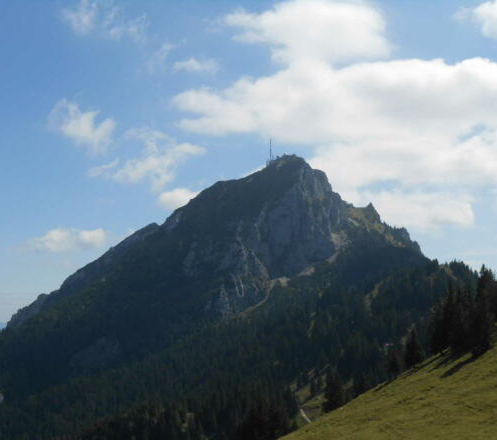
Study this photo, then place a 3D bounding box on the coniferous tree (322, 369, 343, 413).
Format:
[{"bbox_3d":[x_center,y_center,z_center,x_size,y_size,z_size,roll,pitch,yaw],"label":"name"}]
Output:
[{"bbox_3d":[13.950,28.400,138.000,3.650,7.460,3.650,0,-6,0],"label":"coniferous tree"}]

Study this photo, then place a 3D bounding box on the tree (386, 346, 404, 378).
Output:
[{"bbox_3d":[23.900,23.210,136.000,2.950,5.660,2.950,0,-6,0],"label":"tree"}]

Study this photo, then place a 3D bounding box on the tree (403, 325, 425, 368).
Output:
[{"bbox_3d":[25.580,19.590,128.000,3.390,6.980,3.390,0,-6,0],"label":"tree"}]

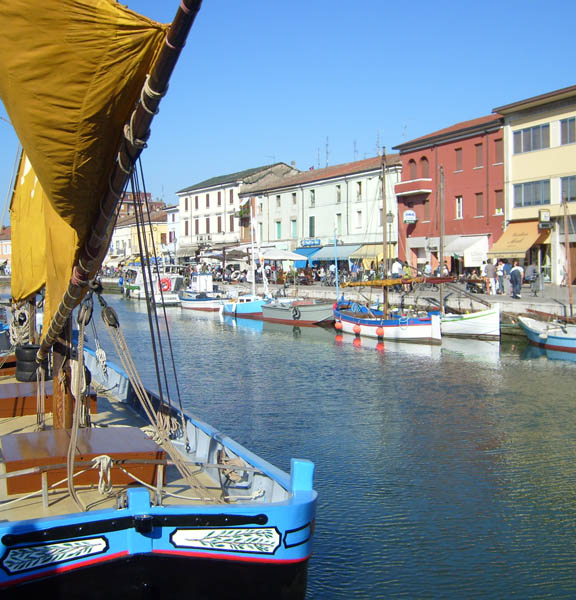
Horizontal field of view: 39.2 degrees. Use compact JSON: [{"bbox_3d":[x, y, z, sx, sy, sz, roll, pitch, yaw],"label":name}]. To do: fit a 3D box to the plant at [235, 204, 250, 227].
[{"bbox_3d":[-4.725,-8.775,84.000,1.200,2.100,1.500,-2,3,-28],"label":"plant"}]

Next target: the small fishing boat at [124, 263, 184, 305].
[{"bbox_3d":[-10.371,-1.201,62.057,2.900,2.800,9.500,-2,3,-21],"label":"small fishing boat"}]

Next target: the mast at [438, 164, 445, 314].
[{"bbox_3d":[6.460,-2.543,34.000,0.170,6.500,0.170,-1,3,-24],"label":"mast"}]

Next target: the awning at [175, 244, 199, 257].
[{"bbox_3d":[-12.512,-5.972,99.849,1.000,1.300,5.174,-2,3,-34],"label":"awning"}]

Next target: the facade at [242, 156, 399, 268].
[{"bbox_3d":[5.287,-7.478,78.355,8.000,10.850,27.883,-2,3,-30],"label":"facade"}]

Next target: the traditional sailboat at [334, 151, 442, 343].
[{"bbox_3d":[3.845,-2.369,32.961,2.700,7.400,9.000,-2,3,-21],"label":"traditional sailboat"}]

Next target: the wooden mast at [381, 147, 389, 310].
[{"bbox_3d":[3.933,-2.611,32.750,0.170,6.900,0.170,-2,3,-21],"label":"wooden mast"}]

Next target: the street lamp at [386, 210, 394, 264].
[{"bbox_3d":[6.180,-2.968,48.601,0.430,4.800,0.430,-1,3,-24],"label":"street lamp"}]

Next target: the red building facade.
[{"bbox_3d":[15.055,-7.053,59.981,8.000,11.350,13.021,-2,3,-24],"label":"red building facade"}]

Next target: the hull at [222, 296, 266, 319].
[{"bbox_3d":[-2.249,0.267,45.493,1.900,1.100,4.800,-2,3,-30],"label":"hull"}]

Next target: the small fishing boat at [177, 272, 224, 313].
[{"bbox_3d":[-5.554,-0.529,51.622,2.000,2.600,6.200,-2,3,-35],"label":"small fishing boat"}]

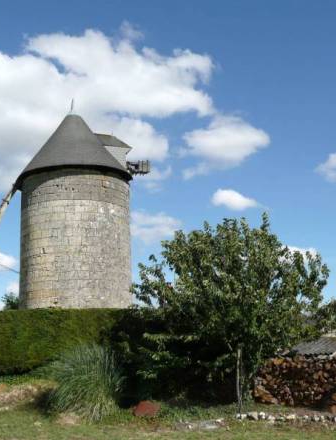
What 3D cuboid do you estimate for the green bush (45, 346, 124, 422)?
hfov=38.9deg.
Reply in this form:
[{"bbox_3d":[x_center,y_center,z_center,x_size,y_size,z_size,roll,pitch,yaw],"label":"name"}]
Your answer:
[{"bbox_3d":[-2.012,3.824,11.538,1.750,1.670,1.650,-2,-15,0],"label":"green bush"}]

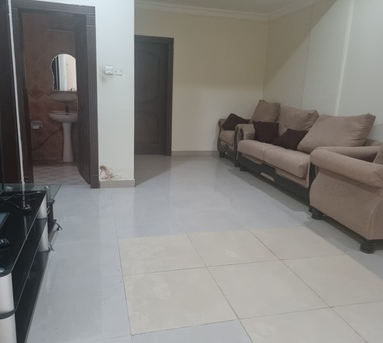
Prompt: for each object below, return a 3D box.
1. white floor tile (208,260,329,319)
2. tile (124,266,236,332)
[{"bbox_3d":[0.480,0.776,2.322,0.600,0.010,0.600,-1,14,-15],"label":"white floor tile"},{"bbox_3d":[-0.099,0.789,2.165,0.600,0.010,0.600,-1,14,-15],"label":"tile"}]

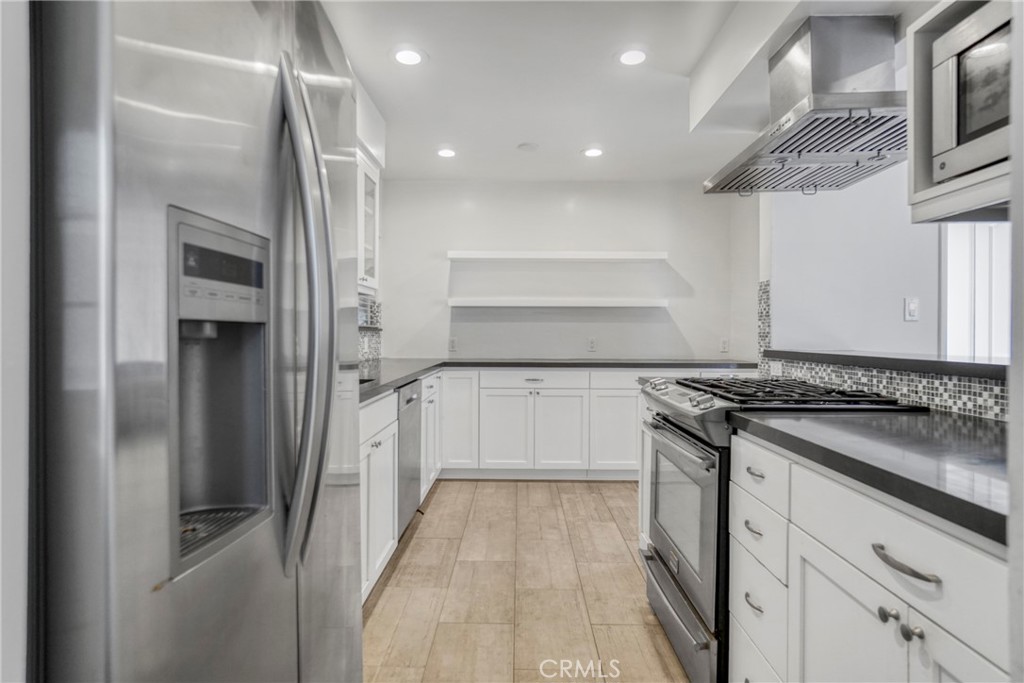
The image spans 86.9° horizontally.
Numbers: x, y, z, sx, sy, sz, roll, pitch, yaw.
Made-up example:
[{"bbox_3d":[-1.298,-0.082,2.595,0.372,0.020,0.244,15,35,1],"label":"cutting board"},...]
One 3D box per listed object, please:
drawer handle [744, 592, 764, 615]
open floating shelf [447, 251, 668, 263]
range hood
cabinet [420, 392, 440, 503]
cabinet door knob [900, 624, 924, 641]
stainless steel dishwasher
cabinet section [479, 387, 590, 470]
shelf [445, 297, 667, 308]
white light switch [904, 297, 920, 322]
[{"bbox_3d":[0.622,0.685,1.419,0.028,0.018,0.105,0,1,1],"label":"drawer handle"},{"bbox_3d":[0.391,-0.733,4.659,1.853,0.060,0.230,0,1,1],"label":"open floating shelf"},{"bbox_3d":[1.152,-0.870,1.935,0.615,0.445,0.890,0,1,1],"label":"range hood"},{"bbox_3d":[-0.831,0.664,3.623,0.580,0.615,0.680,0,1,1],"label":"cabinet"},{"bbox_3d":[0.612,0.446,0.828,0.027,0.026,0.026,0,1,1],"label":"cabinet door knob"},{"bbox_3d":[-0.850,0.609,2.962,0.600,0.775,0.600,0,1,1],"label":"stainless steel dishwasher"},{"bbox_3d":[0.175,0.654,4.404,0.841,0.626,0.580,0,1,1],"label":"cabinet section"},{"bbox_3d":[0.390,-0.329,4.665,1.853,0.060,0.230,0,1,1],"label":"shelf"},{"bbox_3d":[1.878,-0.153,2.533,0.071,0.116,0.013,0,1,1],"label":"white light switch"}]

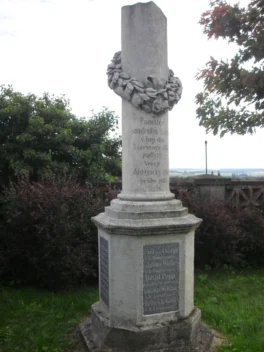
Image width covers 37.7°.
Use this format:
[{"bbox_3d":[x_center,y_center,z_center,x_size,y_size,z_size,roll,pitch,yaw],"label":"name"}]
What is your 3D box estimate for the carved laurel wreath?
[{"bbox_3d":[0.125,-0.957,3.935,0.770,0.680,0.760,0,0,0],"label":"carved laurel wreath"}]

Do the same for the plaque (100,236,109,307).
[{"bbox_3d":[-0.262,0.937,3.816,0.030,0.635,0.347,0,0,-18],"label":"plaque"}]

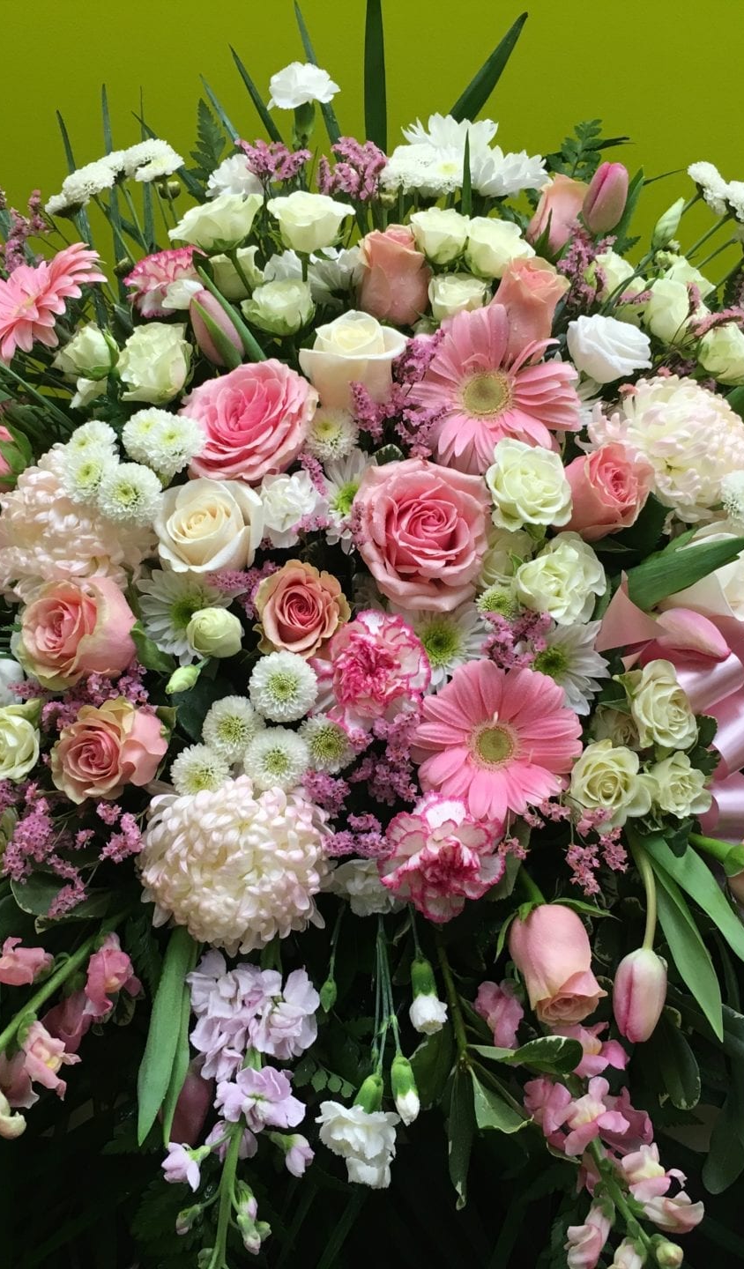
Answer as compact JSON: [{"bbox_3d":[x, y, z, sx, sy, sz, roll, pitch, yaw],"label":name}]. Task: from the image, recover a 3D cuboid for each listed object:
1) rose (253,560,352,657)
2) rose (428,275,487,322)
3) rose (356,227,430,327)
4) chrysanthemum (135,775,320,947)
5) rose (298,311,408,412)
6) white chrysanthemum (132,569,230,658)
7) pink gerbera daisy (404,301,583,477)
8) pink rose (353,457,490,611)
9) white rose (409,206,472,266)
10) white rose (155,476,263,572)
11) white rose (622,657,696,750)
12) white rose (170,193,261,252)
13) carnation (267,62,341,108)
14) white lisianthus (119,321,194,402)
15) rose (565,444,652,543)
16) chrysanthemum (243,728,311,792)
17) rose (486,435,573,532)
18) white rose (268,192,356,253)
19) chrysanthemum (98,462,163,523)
[{"bbox_3d":[-0.040,-0.015,0.811,0.055,0.055,0.047,-1,-9,0],"label":"rose"},{"bbox_3d":[0.054,-0.210,0.890,0.038,0.033,0.037,1,43,3],"label":"rose"},{"bbox_3d":[0.015,-0.235,0.930,0.049,0.062,0.049,0,28,0],"label":"rose"},{"bbox_3d":[-0.084,0.138,0.850,0.108,0.108,0.078,0,-3,0],"label":"chrysanthemum"},{"bbox_3d":[-0.012,-0.169,0.880,0.067,0.056,0.067,1,38,0],"label":"rose"},{"bbox_3d":[-0.107,-0.011,0.827,0.058,0.058,0.023,3,-17,10],"label":"white chrysanthemum"},{"bbox_3d":[0.074,-0.150,0.870,0.107,0.107,0.036,0,-15,0],"label":"pink gerbera daisy"},{"bbox_3d":[0.028,-0.055,0.790,0.076,0.084,0.055,-1,-2,-3],"label":"pink rose"},{"bbox_3d":[0.044,-0.259,0.920,0.041,0.036,0.039,3,30,2],"label":"white rose"},{"bbox_3d":[-0.093,-0.062,0.810,0.060,0.053,0.050,4,-13,10],"label":"white rose"},{"bbox_3d":[0.166,0.041,0.820,0.048,0.048,0.038,0,-3,-16],"label":"white rose"},{"bbox_3d":[-0.106,-0.280,0.965,0.058,0.038,0.050,-12,12,-3],"label":"white rose"},{"bbox_3d":[-0.047,-0.376,0.970,0.050,0.032,0.047,2,28,-3],"label":"carnation"},{"bbox_3d":[-0.137,-0.172,0.900,0.049,0.041,0.049,-12,58,20],"label":"white lisianthus"},{"bbox_3d":[0.136,-0.083,0.820,0.046,0.053,0.052,-16,2,-32],"label":"rose"},{"bbox_3d":[-0.058,0.077,0.865,0.041,0.041,0.027,0,3,0],"label":"chrysanthemum"},{"bbox_3d":[0.088,-0.084,0.800,0.048,0.051,0.039,0,-3,0],"label":"rose"},{"bbox_3d":[-0.041,-0.273,0.940,0.056,0.041,0.056,1,31,0],"label":"white rose"},{"bbox_3d":[-0.136,-0.080,0.801,0.035,0.035,0.023,2,-17,7],"label":"chrysanthemum"}]

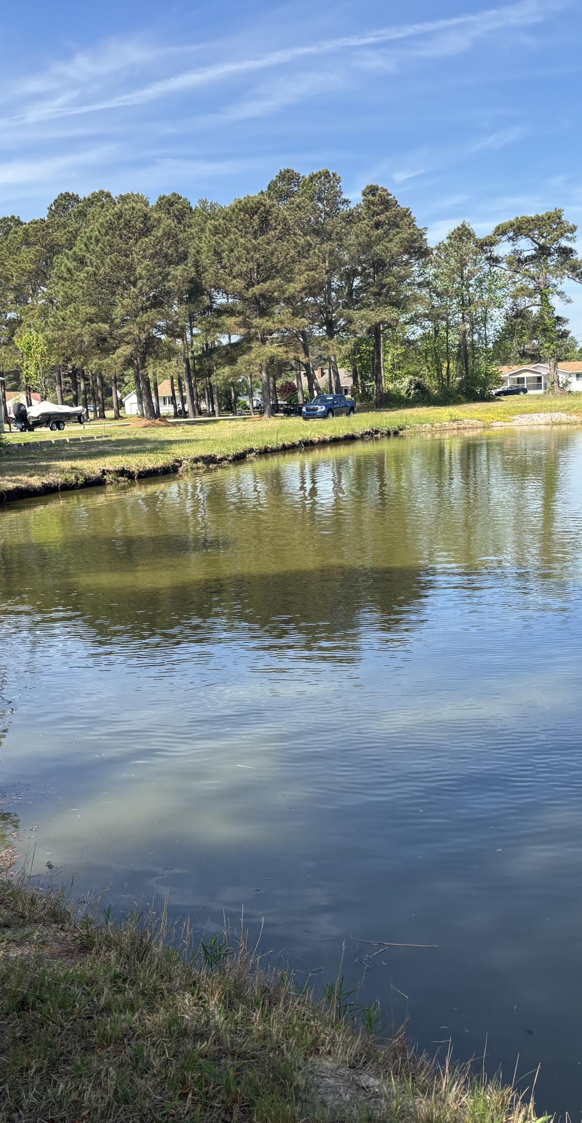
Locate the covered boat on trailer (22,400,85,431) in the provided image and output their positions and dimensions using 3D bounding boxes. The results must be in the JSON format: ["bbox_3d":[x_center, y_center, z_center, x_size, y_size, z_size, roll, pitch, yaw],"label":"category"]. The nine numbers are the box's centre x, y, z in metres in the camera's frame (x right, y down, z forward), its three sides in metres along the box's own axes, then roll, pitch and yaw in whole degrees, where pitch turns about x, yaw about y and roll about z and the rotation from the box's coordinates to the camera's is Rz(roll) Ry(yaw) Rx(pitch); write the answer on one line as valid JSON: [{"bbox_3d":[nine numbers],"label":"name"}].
[{"bbox_3d":[-15.912,-9.839,75.355,2.350,2.000,7.000,1,9,27],"label":"covered boat on trailer"}]

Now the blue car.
[{"bbox_3d":[2.696,-11.128,80.373,1.920,1.745,5.070,1,9,26],"label":"blue car"}]

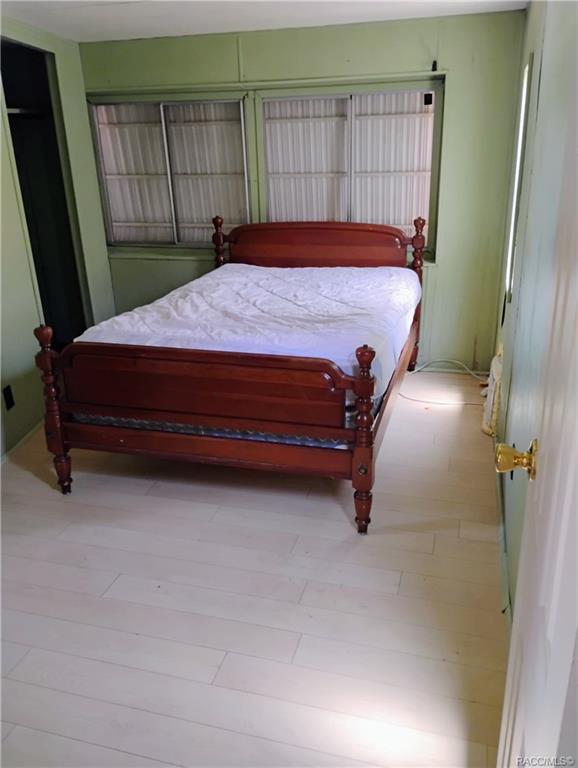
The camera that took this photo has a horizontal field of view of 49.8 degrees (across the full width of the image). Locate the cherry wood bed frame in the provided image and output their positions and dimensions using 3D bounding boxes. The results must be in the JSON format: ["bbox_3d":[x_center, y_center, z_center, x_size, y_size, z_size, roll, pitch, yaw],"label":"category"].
[{"bbox_3d":[-0.098,-0.272,3.406,1.456,1.030,2.065,5,21,16],"label":"cherry wood bed frame"}]

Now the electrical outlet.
[{"bbox_3d":[-1.488,0.074,3.314,0.012,0.116,0.072,4,21,14],"label":"electrical outlet"}]

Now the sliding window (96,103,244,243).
[{"bbox_3d":[-0.806,-1.441,4.343,1.095,0.961,0.070,3,21,13],"label":"sliding window"}]

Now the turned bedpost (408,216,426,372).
[{"bbox_3d":[0.835,-0.562,4.111,0.087,1.030,0.087,5,21,16],"label":"turned bedpost"}]

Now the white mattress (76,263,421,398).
[{"bbox_3d":[-0.094,-0.358,3.378,1.370,0.240,1.890,5,21,16],"label":"white mattress"}]

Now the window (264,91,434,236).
[{"bbox_3d":[0.375,-1.351,4.005,1.060,0.940,0.080,4,21,14],"label":"window"}]

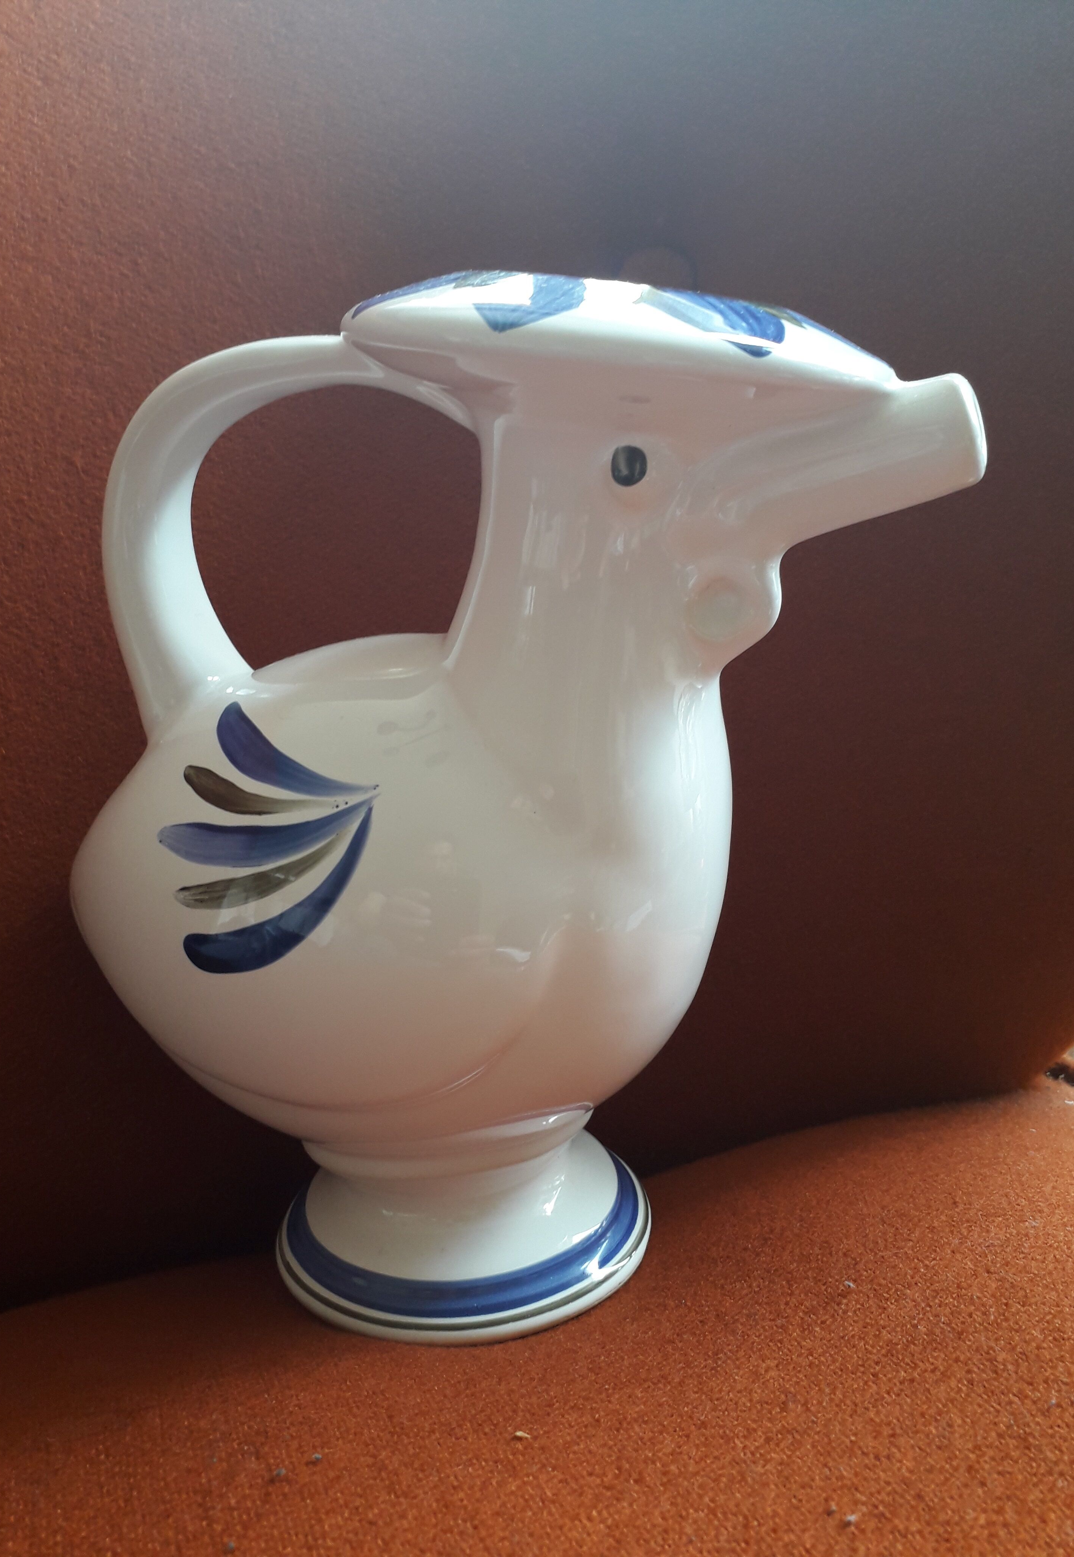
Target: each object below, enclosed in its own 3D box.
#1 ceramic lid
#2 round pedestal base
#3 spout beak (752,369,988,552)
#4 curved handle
[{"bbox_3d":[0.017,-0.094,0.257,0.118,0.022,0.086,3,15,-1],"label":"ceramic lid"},{"bbox_3d":[-0.019,0.106,0.312,0.097,0.027,0.097,-2,15,1],"label":"round pedestal base"},{"bbox_3d":[0.073,-0.070,0.264,0.051,0.033,0.028,-12,15,3],"label":"spout beak"},{"bbox_3d":[-0.055,-0.054,0.269,0.081,0.089,0.024,-2,15,1],"label":"curved handle"}]

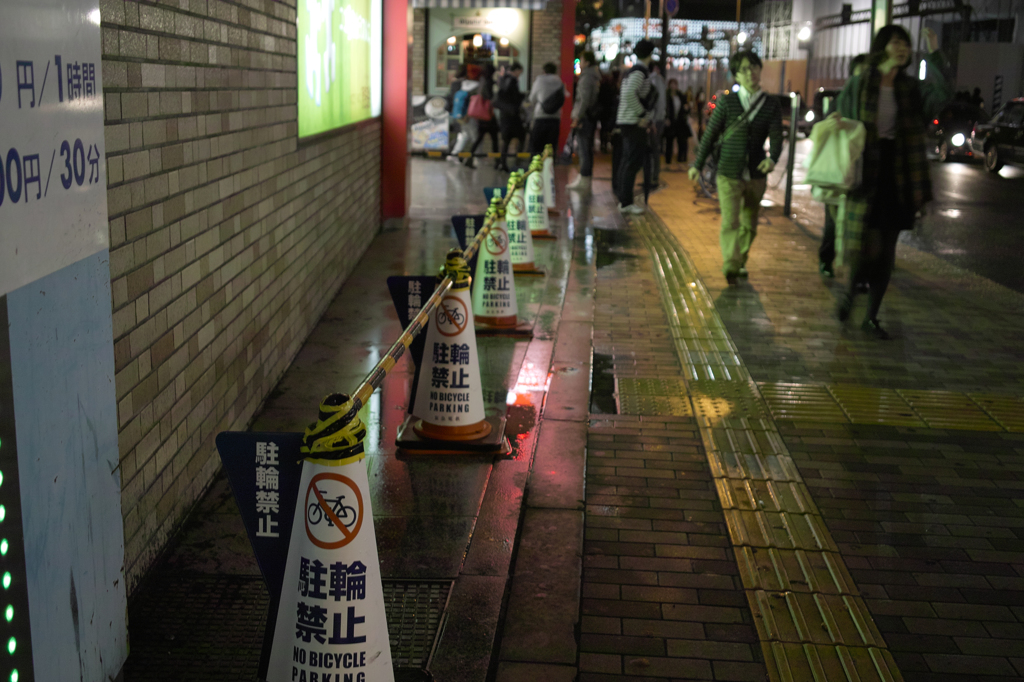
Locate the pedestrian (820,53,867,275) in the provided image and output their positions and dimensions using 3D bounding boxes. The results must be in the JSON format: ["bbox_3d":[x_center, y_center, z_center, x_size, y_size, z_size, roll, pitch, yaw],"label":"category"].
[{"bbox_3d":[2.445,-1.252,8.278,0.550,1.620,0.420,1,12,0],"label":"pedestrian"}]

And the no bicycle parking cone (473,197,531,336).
[{"bbox_3d":[-0.066,-0.413,6.261,0.390,0.710,0.390,1,12,0],"label":"no bicycle parking cone"}]

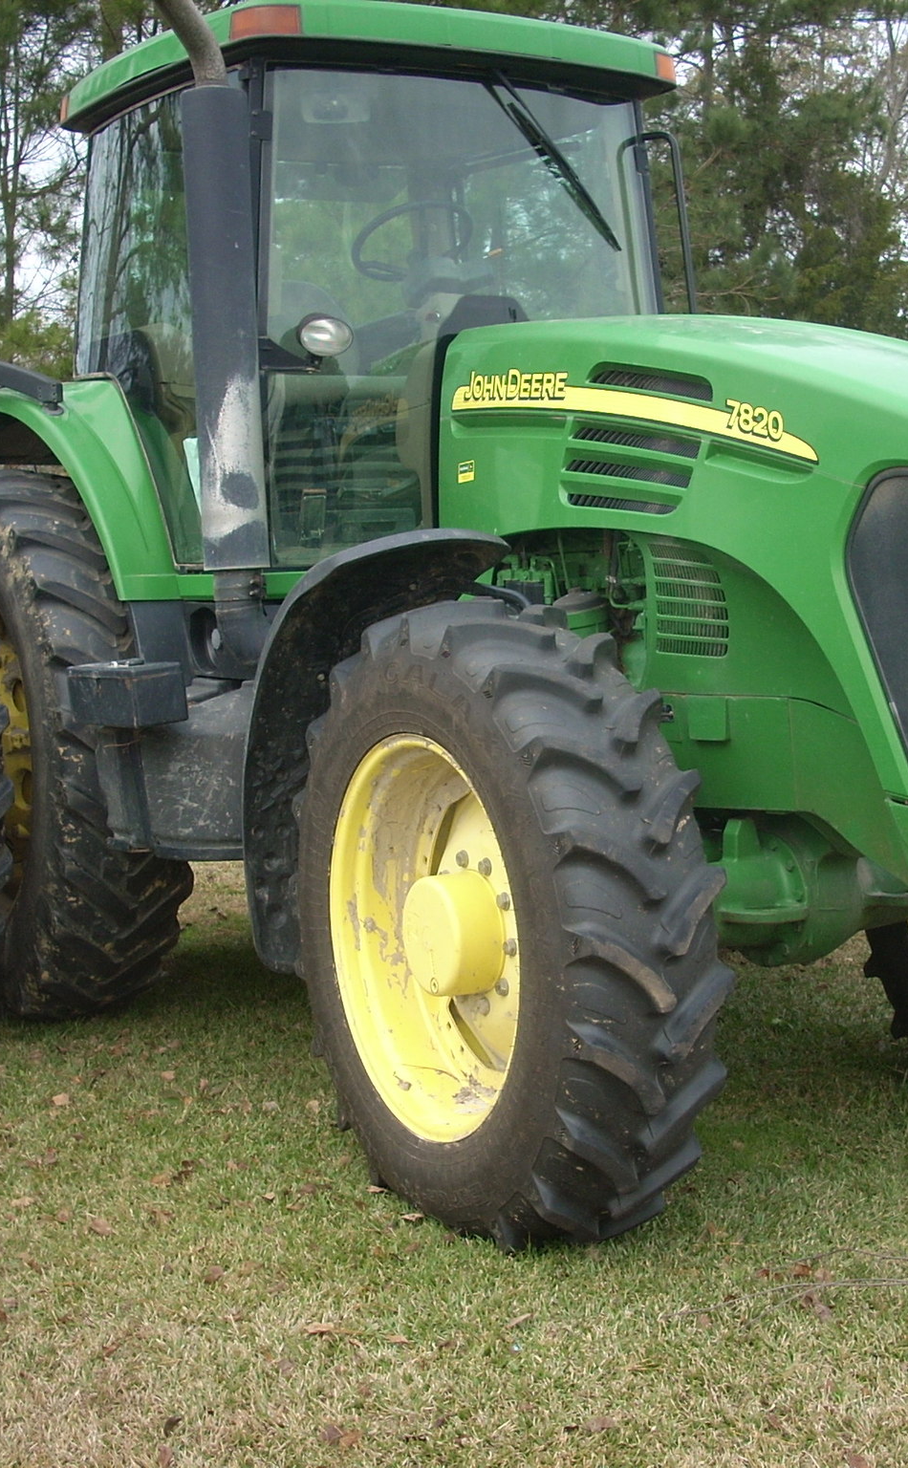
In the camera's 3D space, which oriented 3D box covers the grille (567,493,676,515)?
[{"bbox_3d":[0.410,-0.564,5.149,0.045,0.036,0.420,2,8,-33],"label":"grille"}]

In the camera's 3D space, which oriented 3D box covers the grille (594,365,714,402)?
[{"bbox_3d":[0.470,-0.850,5.071,0.050,0.070,0.470,8,8,-34],"label":"grille"}]

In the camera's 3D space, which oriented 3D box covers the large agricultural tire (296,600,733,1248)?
[{"bbox_3d":[0.070,0.423,4.773,0.390,1.460,1.490,-4,7,-28],"label":"large agricultural tire"}]

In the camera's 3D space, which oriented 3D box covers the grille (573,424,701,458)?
[{"bbox_3d":[0.433,-0.714,5.090,0.050,0.055,0.480,2,11,-33],"label":"grille"}]

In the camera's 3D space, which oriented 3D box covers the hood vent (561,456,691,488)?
[{"bbox_3d":[0.419,-0.644,5.123,0.050,0.055,0.480,2,10,-33],"label":"hood vent"}]

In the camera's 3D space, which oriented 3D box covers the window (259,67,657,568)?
[{"bbox_3d":[0.090,-1.217,6.290,1.360,1.410,0.160,-5,7,-32],"label":"window"}]

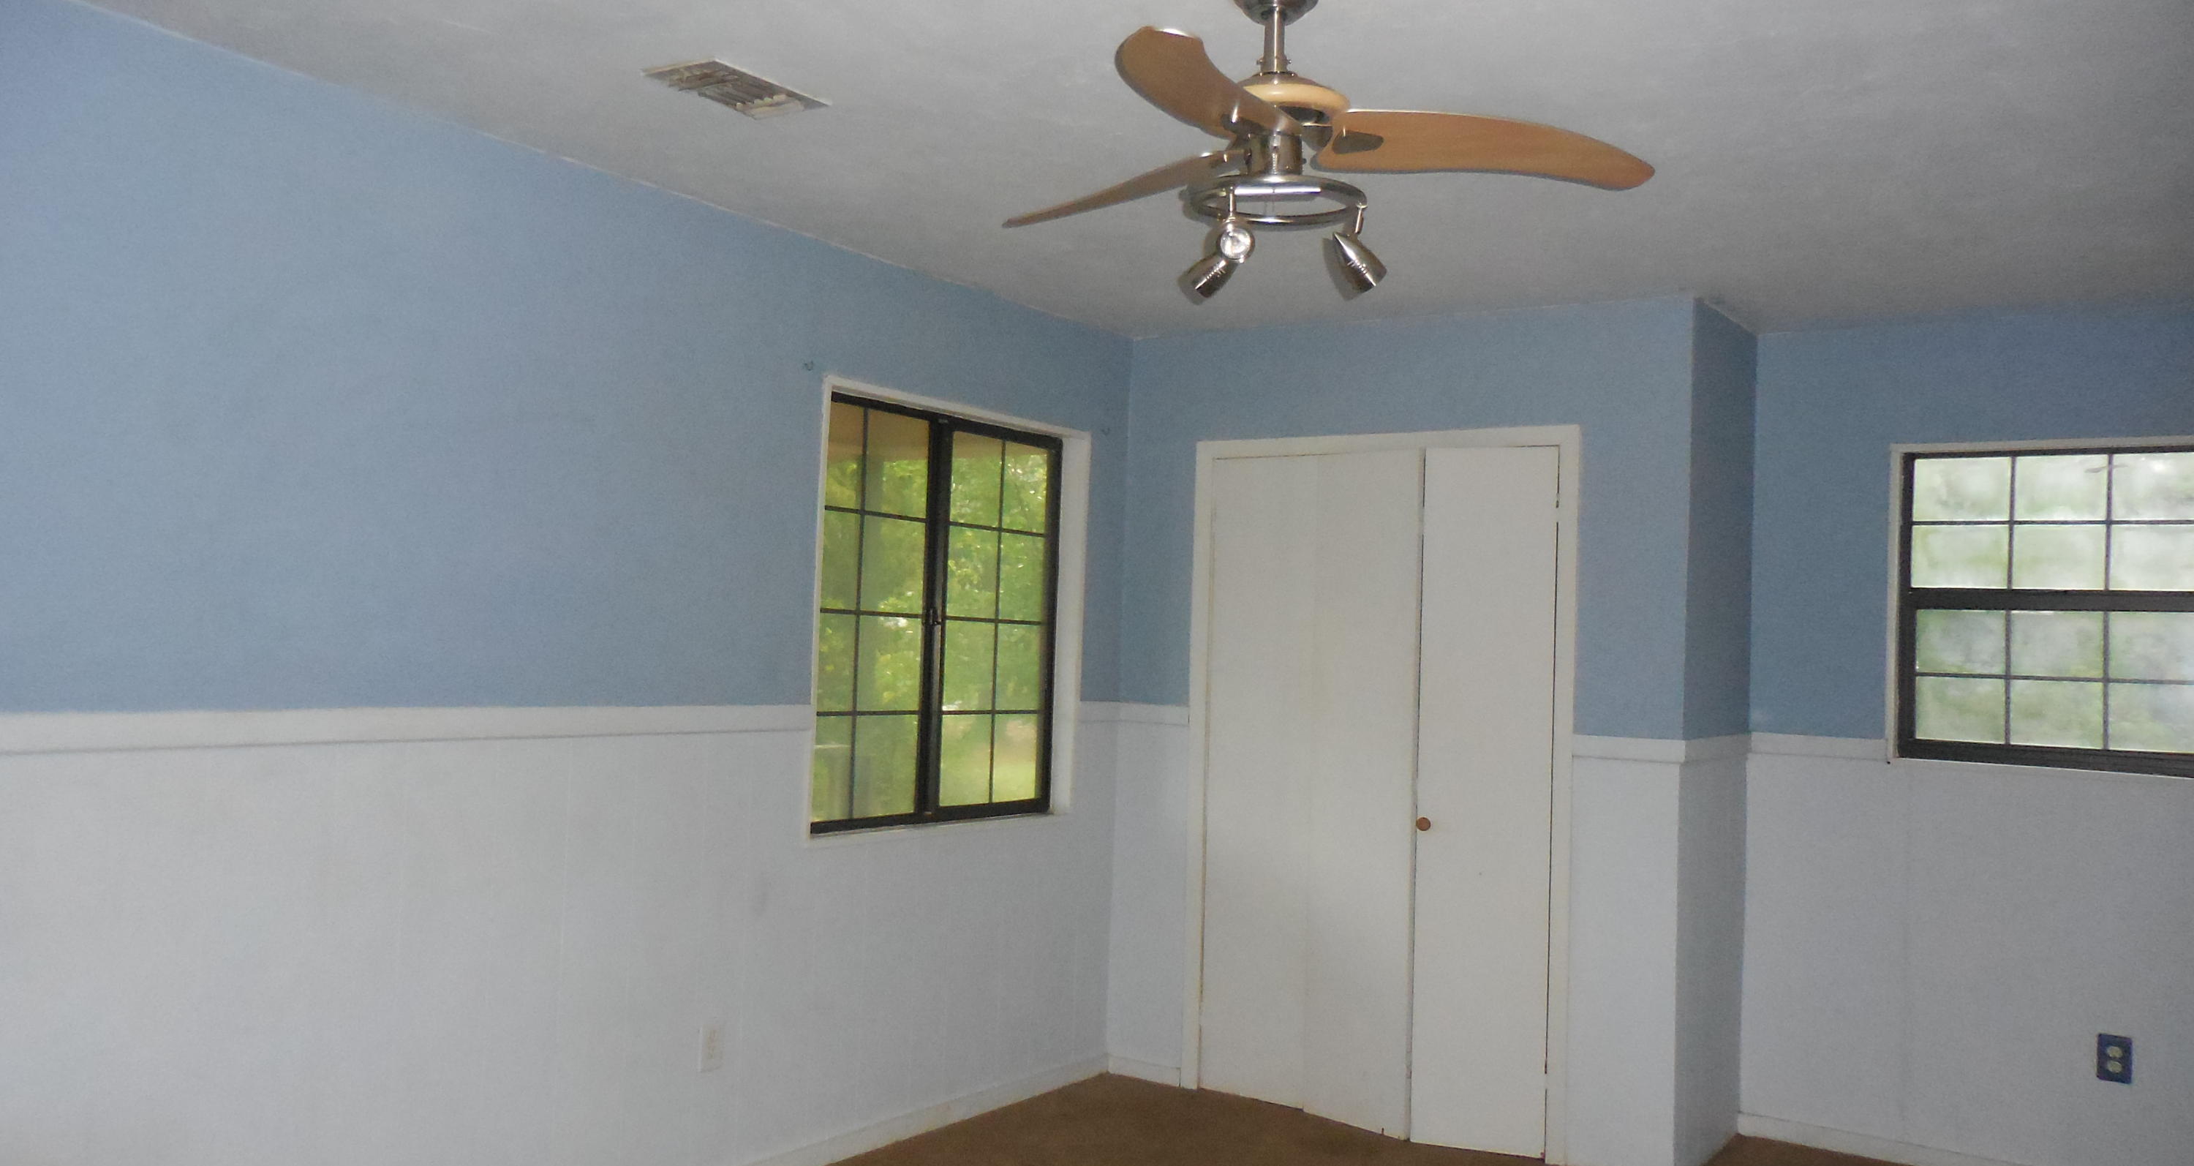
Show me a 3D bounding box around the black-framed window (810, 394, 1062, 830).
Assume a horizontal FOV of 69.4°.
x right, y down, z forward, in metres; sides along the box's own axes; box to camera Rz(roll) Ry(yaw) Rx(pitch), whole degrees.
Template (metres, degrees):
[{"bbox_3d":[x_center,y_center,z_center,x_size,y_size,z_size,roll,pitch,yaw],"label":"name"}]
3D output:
[{"bbox_3d":[-0.458,0.107,4.681,0.090,1.200,1.110,0,-3,36],"label":"black-framed window"}]

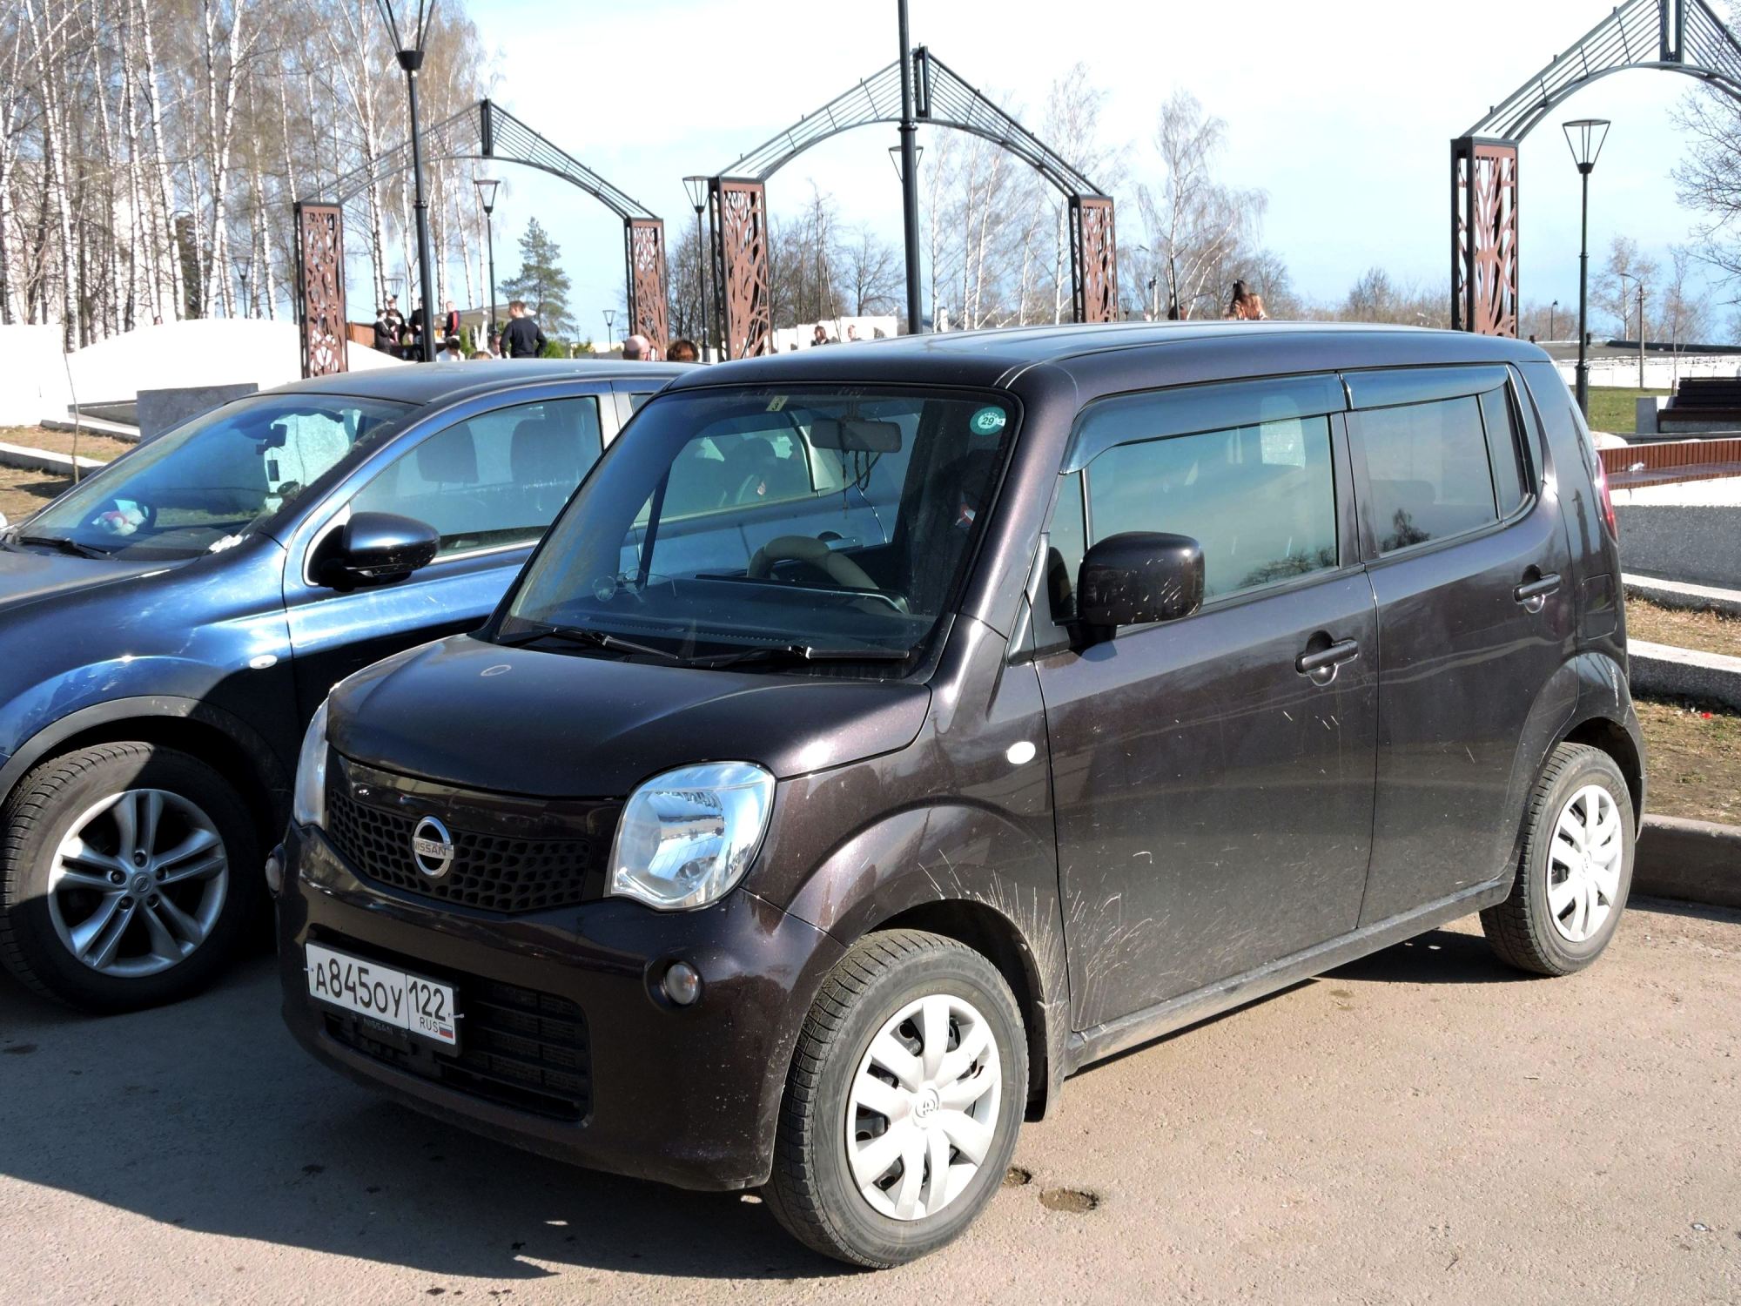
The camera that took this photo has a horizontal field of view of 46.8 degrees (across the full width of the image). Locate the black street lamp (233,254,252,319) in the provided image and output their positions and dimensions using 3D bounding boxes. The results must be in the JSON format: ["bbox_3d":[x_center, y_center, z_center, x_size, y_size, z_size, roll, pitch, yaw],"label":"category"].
[{"bbox_3d":[-22.105,-11.731,71.247,0.650,4.600,0.650,-2,6,0],"label":"black street lamp"}]

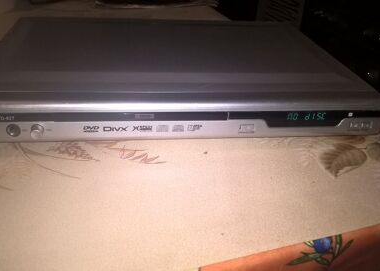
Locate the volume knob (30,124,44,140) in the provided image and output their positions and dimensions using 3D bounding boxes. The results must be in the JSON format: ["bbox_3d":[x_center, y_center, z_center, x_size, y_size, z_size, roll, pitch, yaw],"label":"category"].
[{"bbox_3d":[-0.141,-0.003,0.350,0.012,0.012,0.007,-1,34,-9],"label":"volume knob"}]

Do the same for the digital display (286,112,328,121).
[{"bbox_3d":[0.119,-0.019,0.390,0.043,0.010,0.005,-1,34,-9],"label":"digital display"}]

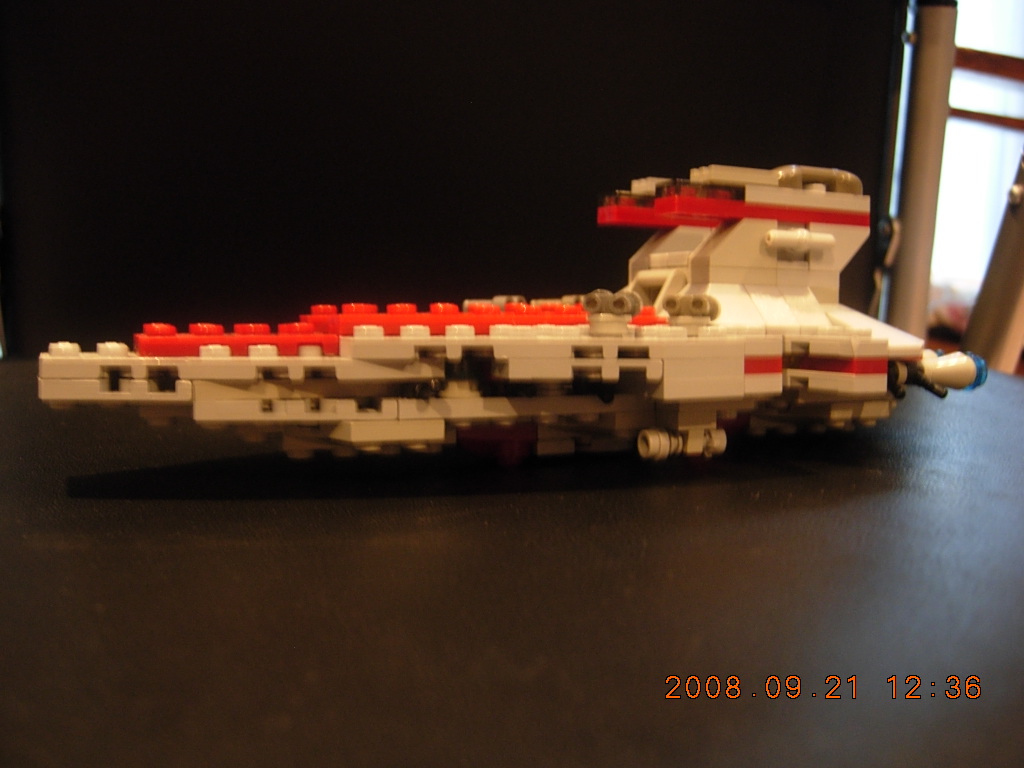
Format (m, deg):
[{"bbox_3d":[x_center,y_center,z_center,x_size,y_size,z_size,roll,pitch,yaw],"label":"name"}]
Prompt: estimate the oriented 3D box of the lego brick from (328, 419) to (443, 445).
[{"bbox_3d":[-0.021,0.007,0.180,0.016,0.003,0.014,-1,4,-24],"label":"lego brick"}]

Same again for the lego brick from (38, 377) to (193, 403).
[{"bbox_3d":[-0.064,0.001,0.174,0.024,0.003,0.016,-1,4,-24],"label":"lego brick"}]

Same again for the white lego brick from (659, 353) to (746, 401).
[{"bbox_3d":[0.030,-0.001,0.180,0.016,0.007,0.009,-1,4,-24],"label":"white lego brick"}]

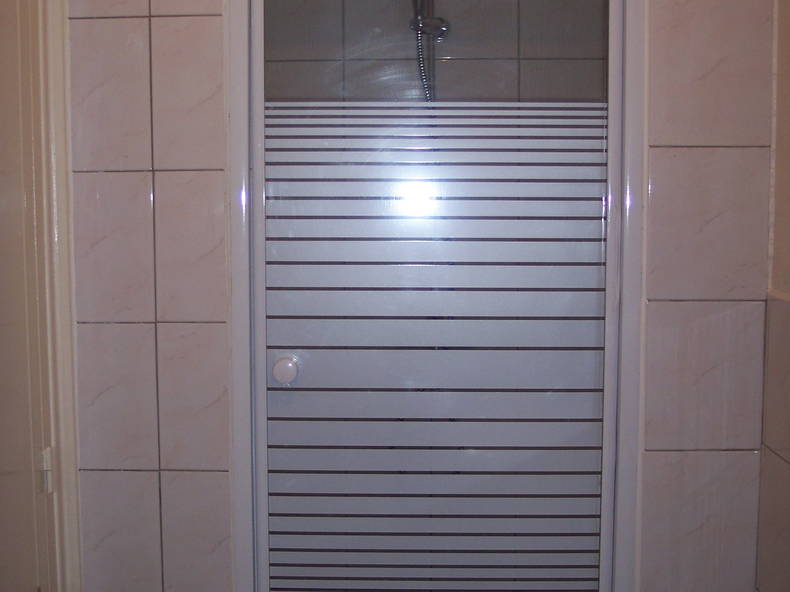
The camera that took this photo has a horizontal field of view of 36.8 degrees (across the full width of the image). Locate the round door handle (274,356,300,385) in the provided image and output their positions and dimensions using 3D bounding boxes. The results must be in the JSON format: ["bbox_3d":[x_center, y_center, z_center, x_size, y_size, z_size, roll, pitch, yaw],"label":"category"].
[{"bbox_3d":[-0.181,0.124,1.965,0.042,0.042,0.032,0,5,2],"label":"round door handle"}]

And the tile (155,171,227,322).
[{"bbox_3d":[-0.340,-0.082,1.978,0.117,0.251,0.010,0,5,2],"label":"tile"}]

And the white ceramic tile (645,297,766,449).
[{"bbox_3d":[0.515,0.133,1.974,0.194,0.248,0.010,0,5,2],"label":"white ceramic tile"}]

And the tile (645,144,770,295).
[{"bbox_3d":[0.515,-0.118,1.953,0.195,0.250,0.010,0,5,2],"label":"tile"}]

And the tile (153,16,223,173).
[{"bbox_3d":[-0.341,-0.333,1.958,0.118,0.249,0.010,0,5,2],"label":"tile"}]

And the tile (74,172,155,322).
[{"bbox_3d":[-0.467,-0.081,1.982,0.131,0.250,0.010,0,5,2],"label":"tile"}]

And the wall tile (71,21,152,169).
[{"bbox_3d":[-0.469,-0.332,1.961,0.132,0.248,0.010,0,5,2],"label":"wall tile"}]

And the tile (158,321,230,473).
[{"bbox_3d":[-0.339,0.170,1.999,0.117,0.250,0.010,0,5,2],"label":"tile"}]

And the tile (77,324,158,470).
[{"bbox_3d":[-0.466,0.170,2.003,0.133,0.249,0.010,0,5,2],"label":"tile"}]

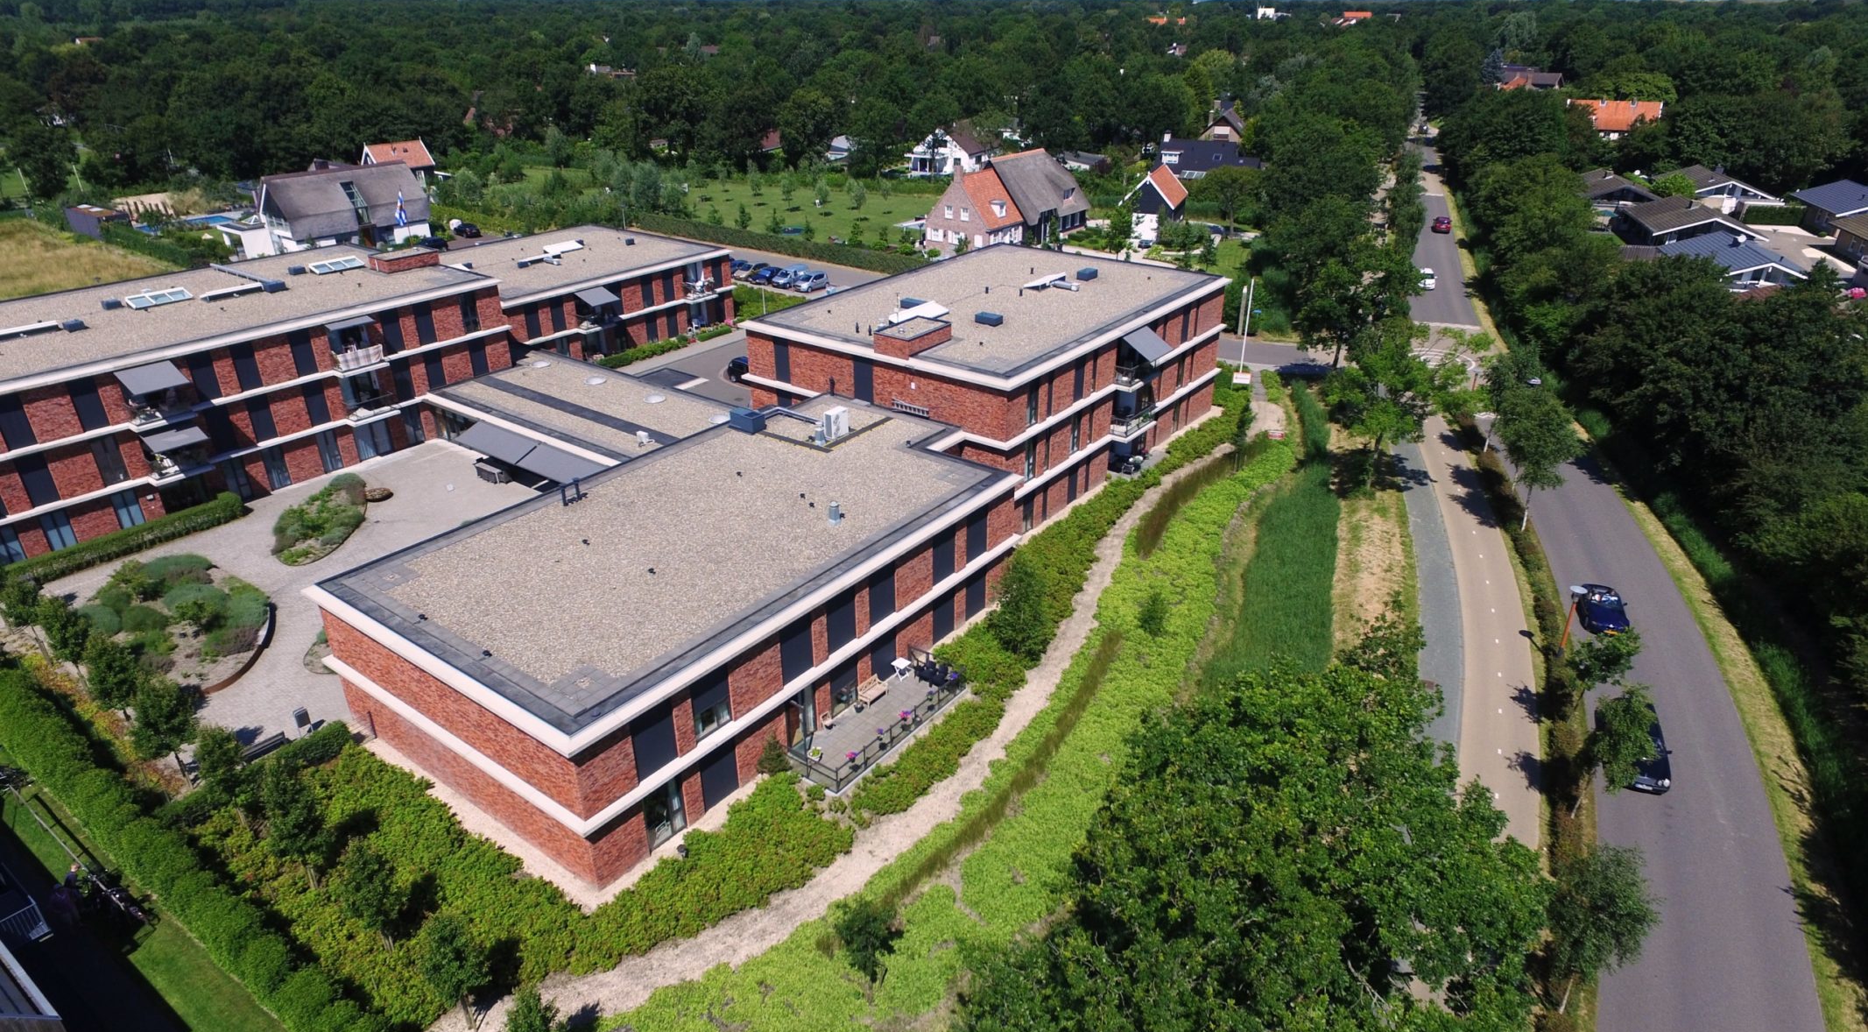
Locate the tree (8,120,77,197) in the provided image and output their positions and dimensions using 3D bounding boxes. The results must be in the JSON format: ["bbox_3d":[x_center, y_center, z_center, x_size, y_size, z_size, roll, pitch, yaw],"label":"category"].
[{"bbox_3d":[-126.800,-50.712,154.617,7.800,10.400,7.800,0,26,0],"label":"tree"}]

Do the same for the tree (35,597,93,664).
[{"bbox_3d":[-34.957,5.227,43.755,2.050,4.300,2.050,0,26,0],"label":"tree"}]

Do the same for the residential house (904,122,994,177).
[{"bbox_3d":[3.015,-60.145,175.805,10.200,7.000,11.500,13,29,24],"label":"residential house"}]

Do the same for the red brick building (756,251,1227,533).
[{"bbox_3d":[4.387,-9.321,68.655,18.248,8.940,27.188,18,31,32],"label":"red brick building"}]

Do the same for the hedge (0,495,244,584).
[{"bbox_3d":[-43.638,1.273,58.640,1.250,1.100,11.000,17,31,31],"label":"hedge"}]

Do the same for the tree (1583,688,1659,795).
[{"bbox_3d":[22.879,8.150,36.389,2.300,5.700,2.300,0,26,0],"label":"tree"}]

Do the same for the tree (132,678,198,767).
[{"bbox_3d":[-26.906,7.783,38.171,2.100,4.600,2.100,0,26,0],"label":"tree"}]

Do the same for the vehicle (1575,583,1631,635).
[{"bbox_3d":[30.941,3.963,50.052,1.800,1.360,4.450,9,27,18],"label":"vehicle"}]

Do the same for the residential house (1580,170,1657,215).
[{"bbox_3d":[92.920,-44.426,149.085,9.600,4.650,16.180,9,27,17],"label":"residential house"}]

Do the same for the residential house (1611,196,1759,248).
[{"bbox_3d":[89.819,-34.383,128.010,11.130,4.370,16.850,9,27,17],"label":"residential house"}]

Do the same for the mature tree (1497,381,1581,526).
[{"bbox_3d":[31.693,-2.850,56.620,4.100,7.900,4.100,0,26,0],"label":"mature tree"}]

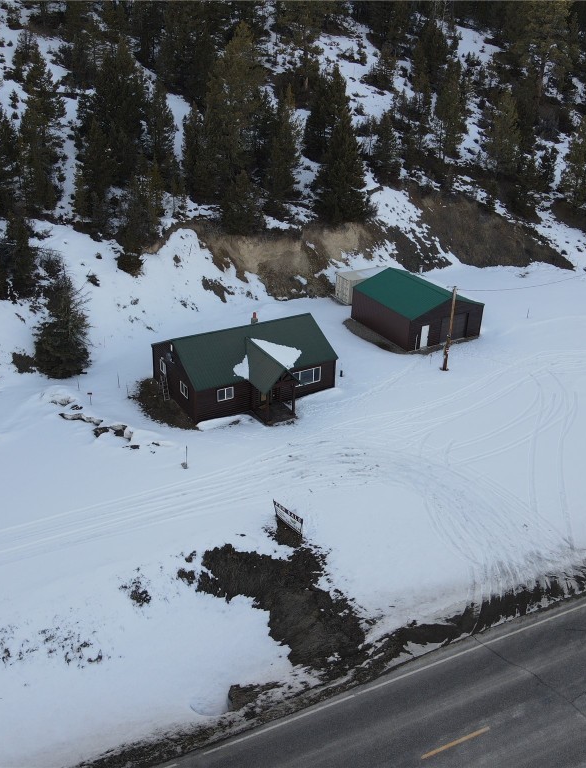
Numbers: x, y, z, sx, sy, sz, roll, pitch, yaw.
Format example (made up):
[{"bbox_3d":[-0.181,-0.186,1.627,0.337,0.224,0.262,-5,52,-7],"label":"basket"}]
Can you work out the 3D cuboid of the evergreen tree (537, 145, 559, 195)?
[{"bbox_3d":[33.583,-27.738,92.398,2.761,6.078,2.761,1,27,0],"label":"evergreen tree"}]

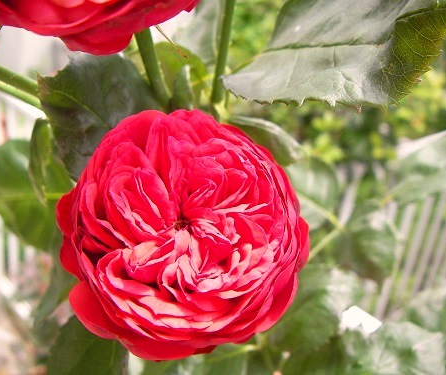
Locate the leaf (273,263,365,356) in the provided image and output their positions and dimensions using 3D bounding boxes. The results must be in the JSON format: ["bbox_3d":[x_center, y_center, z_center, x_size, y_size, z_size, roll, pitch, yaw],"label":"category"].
[{"bbox_3d":[0.052,0.070,0.315,0.057,0.022,0.054,13,62,-3],"label":"leaf"}]

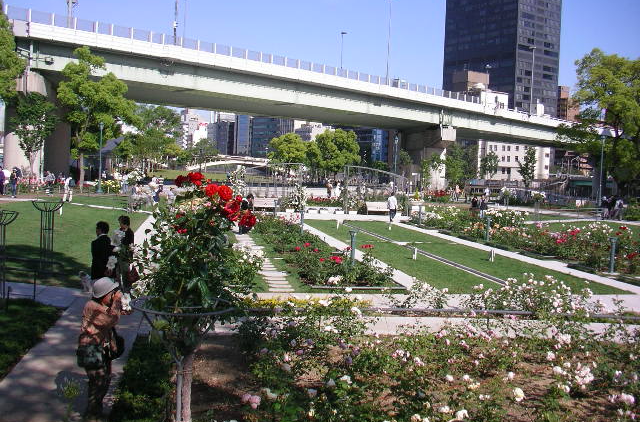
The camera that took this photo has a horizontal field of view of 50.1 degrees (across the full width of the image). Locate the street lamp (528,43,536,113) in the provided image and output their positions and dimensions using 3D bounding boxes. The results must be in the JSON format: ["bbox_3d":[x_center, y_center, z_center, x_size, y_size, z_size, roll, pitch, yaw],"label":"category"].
[{"bbox_3d":[32.741,-20.349,106.267,0.400,10.300,1.200,-1,4,-43],"label":"street lamp"}]

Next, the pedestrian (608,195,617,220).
[{"bbox_3d":[20.737,-0.234,48.500,0.420,1.680,0.500,1,4,-18],"label":"pedestrian"}]

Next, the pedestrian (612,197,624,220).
[{"bbox_3d":[21.169,-0.108,48.542,0.420,1.630,0.500,2,3,6],"label":"pedestrian"}]

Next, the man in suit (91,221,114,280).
[{"bbox_3d":[-3.987,1.045,12.544,0.500,1.710,0.320,1,3,-23],"label":"man in suit"}]

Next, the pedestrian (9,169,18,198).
[{"bbox_3d":[-19.234,-1.728,43.000,0.500,1.660,0.420,5,4,39],"label":"pedestrian"}]

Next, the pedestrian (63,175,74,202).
[{"bbox_3d":[-16.360,-1.464,44.500,0.480,1.660,0.500,3,4,12],"label":"pedestrian"}]

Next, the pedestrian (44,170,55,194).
[{"bbox_3d":[-18.980,-1.965,48.000,0.500,1.600,0.450,0,4,-30],"label":"pedestrian"}]

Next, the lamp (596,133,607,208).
[{"bbox_3d":[25.970,-3.684,63.000,0.500,6.600,0.500,2,3,0],"label":"lamp"}]

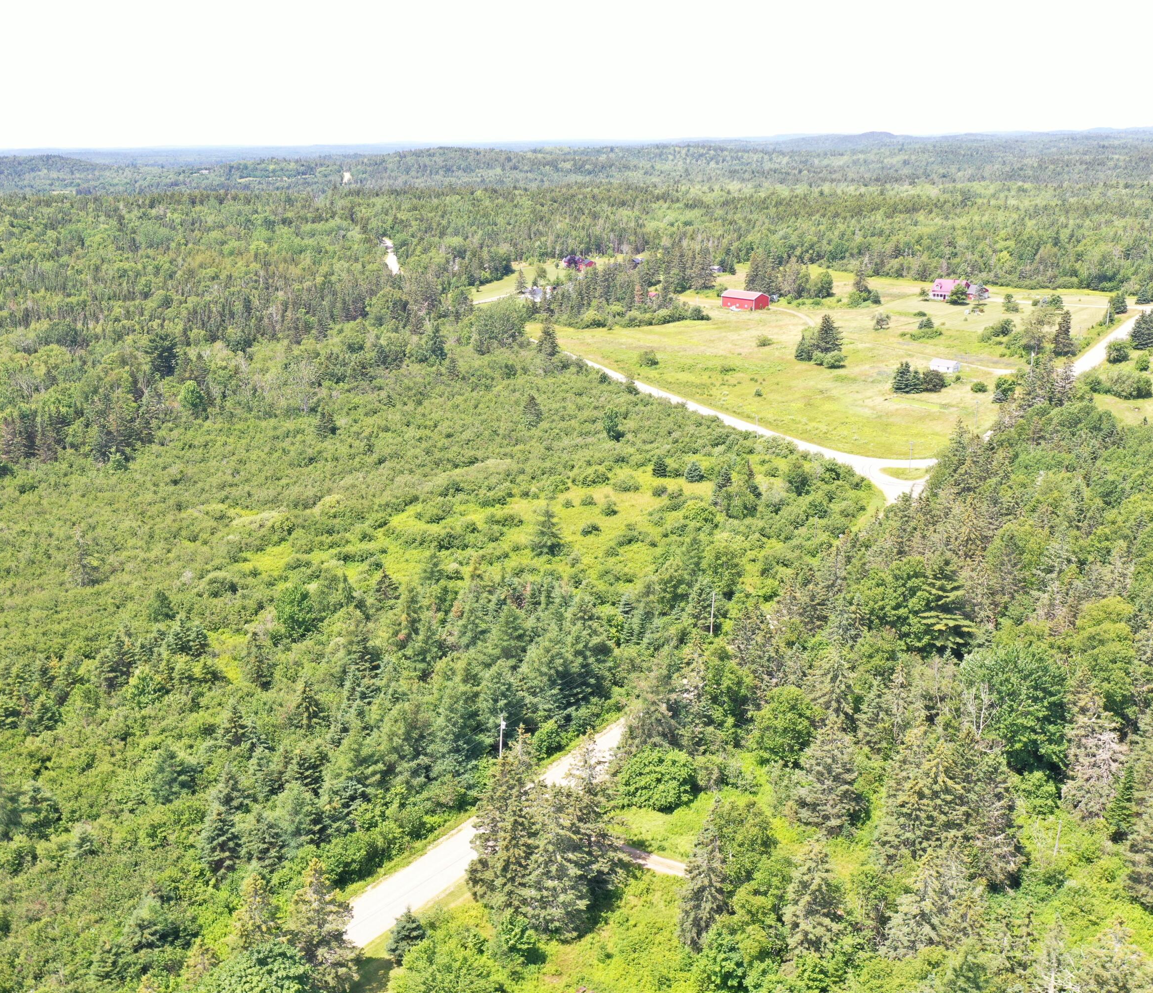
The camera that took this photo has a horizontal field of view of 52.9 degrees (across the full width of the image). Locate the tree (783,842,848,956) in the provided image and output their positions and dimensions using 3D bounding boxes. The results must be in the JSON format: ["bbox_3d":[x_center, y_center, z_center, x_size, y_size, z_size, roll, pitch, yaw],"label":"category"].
[{"bbox_3d":[22.740,38.610,110.400,6.120,13.030,6.120,3,17,13],"label":"tree"}]

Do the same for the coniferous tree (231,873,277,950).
[{"bbox_3d":[-31.300,40.450,111.880,4.380,9.280,4.380,-1,17,0],"label":"coniferous tree"}]

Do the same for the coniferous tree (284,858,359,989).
[{"bbox_3d":[-23.440,39.470,106.560,6.770,14.520,6.770,-5,18,-14],"label":"coniferous tree"}]

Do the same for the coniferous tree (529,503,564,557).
[{"bbox_3d":[-5.660,6.330,221.010,6.670,10.470,6.670,-1,17,-2],"label":"coniferous tree"}]

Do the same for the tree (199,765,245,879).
[{"bbox_3d":[-38.330,34.640,123.920,4.710,13.440,4.710,-1,17,0],"label":"tree"}]

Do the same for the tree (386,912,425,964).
[{"bbox_3d":[-16.450,42.410,111.770,3.820,5.710,3.820,-4,17,-10],"label":"tree"}]

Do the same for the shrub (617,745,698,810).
[{"bbox_3d":[9.760,33.500,139.860,9.850,5.790,9.850,1,17,4],"label":"shrub"}]

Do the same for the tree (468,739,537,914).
[{"bbox_3d":[-7.540,33.320,117.230,6.980,19.720,6.980,-2,17,-4],"label":"tree"}]

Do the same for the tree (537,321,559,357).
[{"bbox_3d":[-10.590,-57.850,427.240,8.610,13.920,8.610,-1,17,0],"label":"tree"}]

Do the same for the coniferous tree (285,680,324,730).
[{"bbox_3d":[-35.870,28.330,152.930,5.230,8.890,5.230,-5,18,-14],"label":"coniferous tree"}]

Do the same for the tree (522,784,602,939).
[{"bbox_3d":[-1.510,35.640,115.250,7.960,15.800,7.960,-1,17,0],"label":"tree"}]

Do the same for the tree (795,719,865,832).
[{"bbox_3d":[28.950,31.310,132.040,7.980,13.450,7.980,-1,17,0],"label":"tree"}]

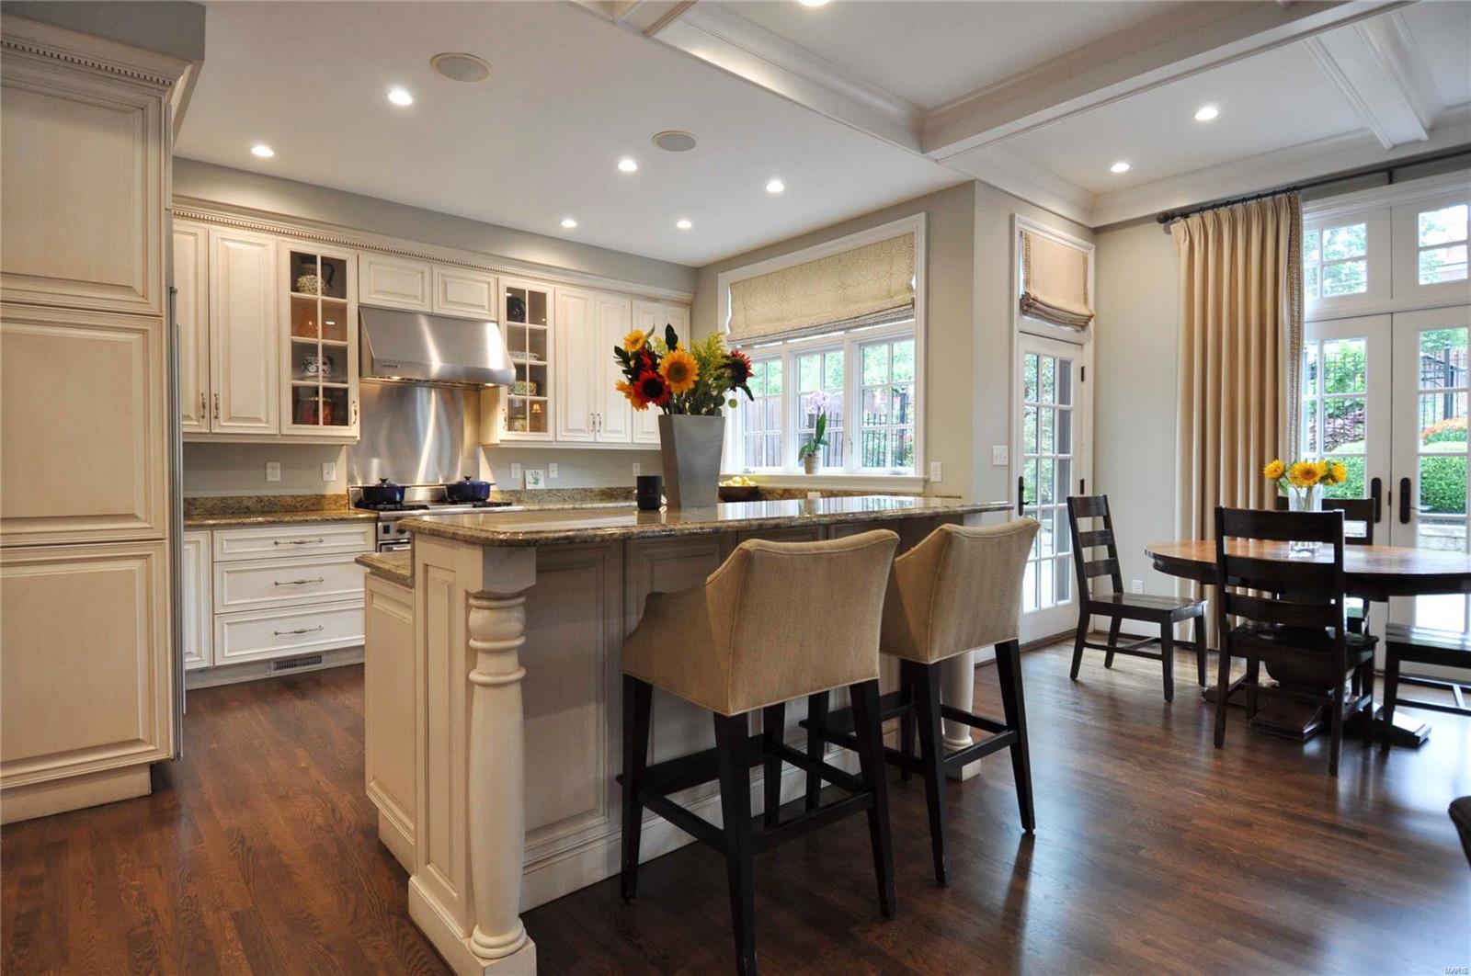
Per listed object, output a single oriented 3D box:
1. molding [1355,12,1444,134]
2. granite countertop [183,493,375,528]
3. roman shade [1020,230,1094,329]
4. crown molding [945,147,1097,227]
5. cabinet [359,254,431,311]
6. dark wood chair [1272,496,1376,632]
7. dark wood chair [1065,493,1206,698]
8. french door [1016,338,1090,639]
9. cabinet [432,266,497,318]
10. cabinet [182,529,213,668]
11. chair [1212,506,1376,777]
[{"bbox_3d":[3.065,-1.898,3.340,1.650,0.135,0.090,-2,3,-41],"label":"molding"},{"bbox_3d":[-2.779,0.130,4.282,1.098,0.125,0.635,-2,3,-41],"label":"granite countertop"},{"bbox_3d":[2.195,-1.393,4.962,0.916,0.552,0.079,-1,2,-40],"label":"roman shade"},{"bbox_3d":[1.934,-1.908,4.664,1.773,0.187,0.118,-1,2,-40],"label":"crown molding"},{"bbox_3d":[-2.257,-1.301,4.798,0.440,0.315,0.345,-1,2,-40],"label":"cabinet"},{"bbox_3d":[2.990,0.584,3.830,0.561,1.024,0.468,-1,2,-40],"label":"dark wood chair"},{"bbox_3d":[2.195,0.570,4.040,0.445,1.012,0.560,-2,3,-41],"label":"dark wood chair"},{"bbox_3d":[2.207,0.017,5.088,0.906,2.059,0.069,-1,2,-40],"label":"french door"},{"bbox_3d":[-1.921,-1.307,5.076,0.440,0.315,0.345,-1,2,-40],"label":"cabinet"},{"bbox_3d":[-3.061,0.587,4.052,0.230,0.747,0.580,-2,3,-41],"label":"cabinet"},{"bbox_3d":[2.402,0.601,3.151,0.561,1.024,0.468,-1,2,-42],"label":"chair"}]

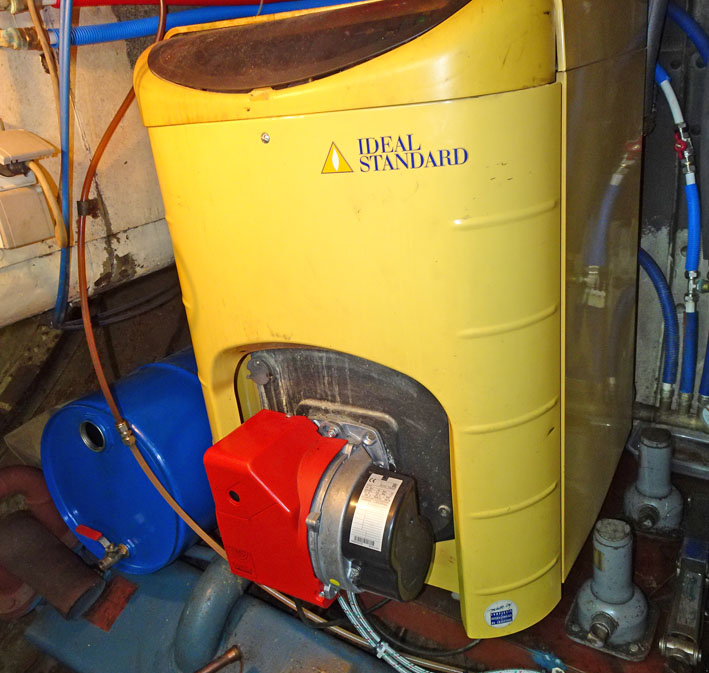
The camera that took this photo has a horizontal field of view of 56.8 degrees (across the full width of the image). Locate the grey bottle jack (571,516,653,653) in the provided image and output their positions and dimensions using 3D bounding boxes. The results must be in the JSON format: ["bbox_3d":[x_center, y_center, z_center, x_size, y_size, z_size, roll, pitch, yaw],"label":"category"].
[{"bbox_3d":[0.356,0.330,0.902,0.100,0.174,0.103,8,26,33],"label":"grey bottle jack"}]

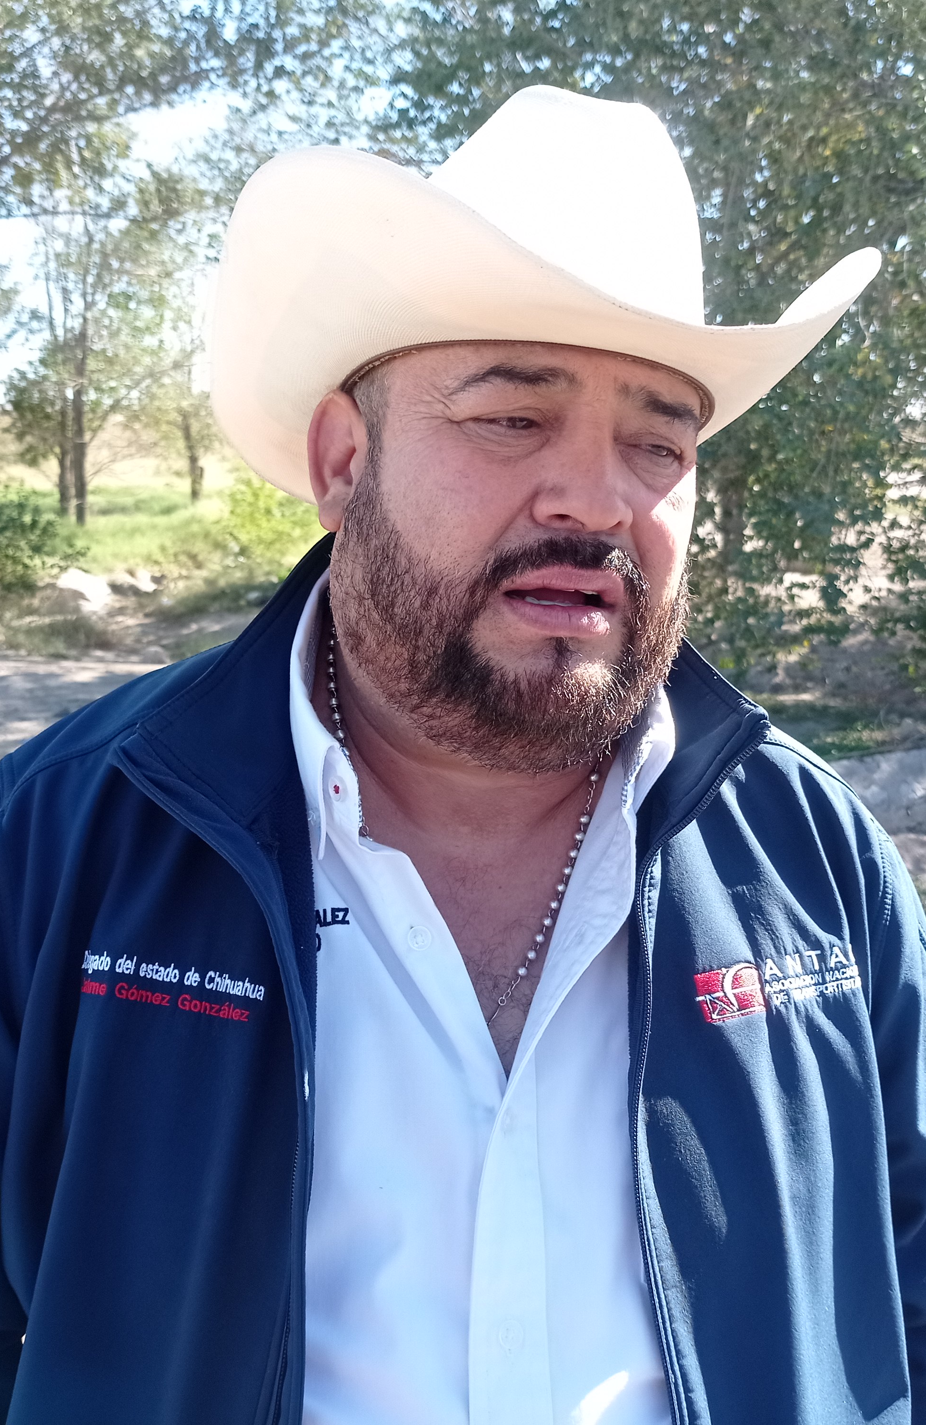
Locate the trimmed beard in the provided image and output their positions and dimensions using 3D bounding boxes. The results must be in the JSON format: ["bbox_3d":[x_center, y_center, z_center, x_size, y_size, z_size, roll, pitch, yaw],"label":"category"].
[{"bbox_3d":[0.025,-0.037,0.695,0.160,0.135,0.115,9,-2,-21],"label":"trimmed beard"}]

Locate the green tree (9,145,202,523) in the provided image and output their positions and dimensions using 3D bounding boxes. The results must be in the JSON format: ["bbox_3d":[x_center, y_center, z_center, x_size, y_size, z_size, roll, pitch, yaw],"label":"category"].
[{"bbox_3d":[-5.316,-5.554,22.863,2.940,5.460,2.790,0,11,0],"label":"green tree"}]

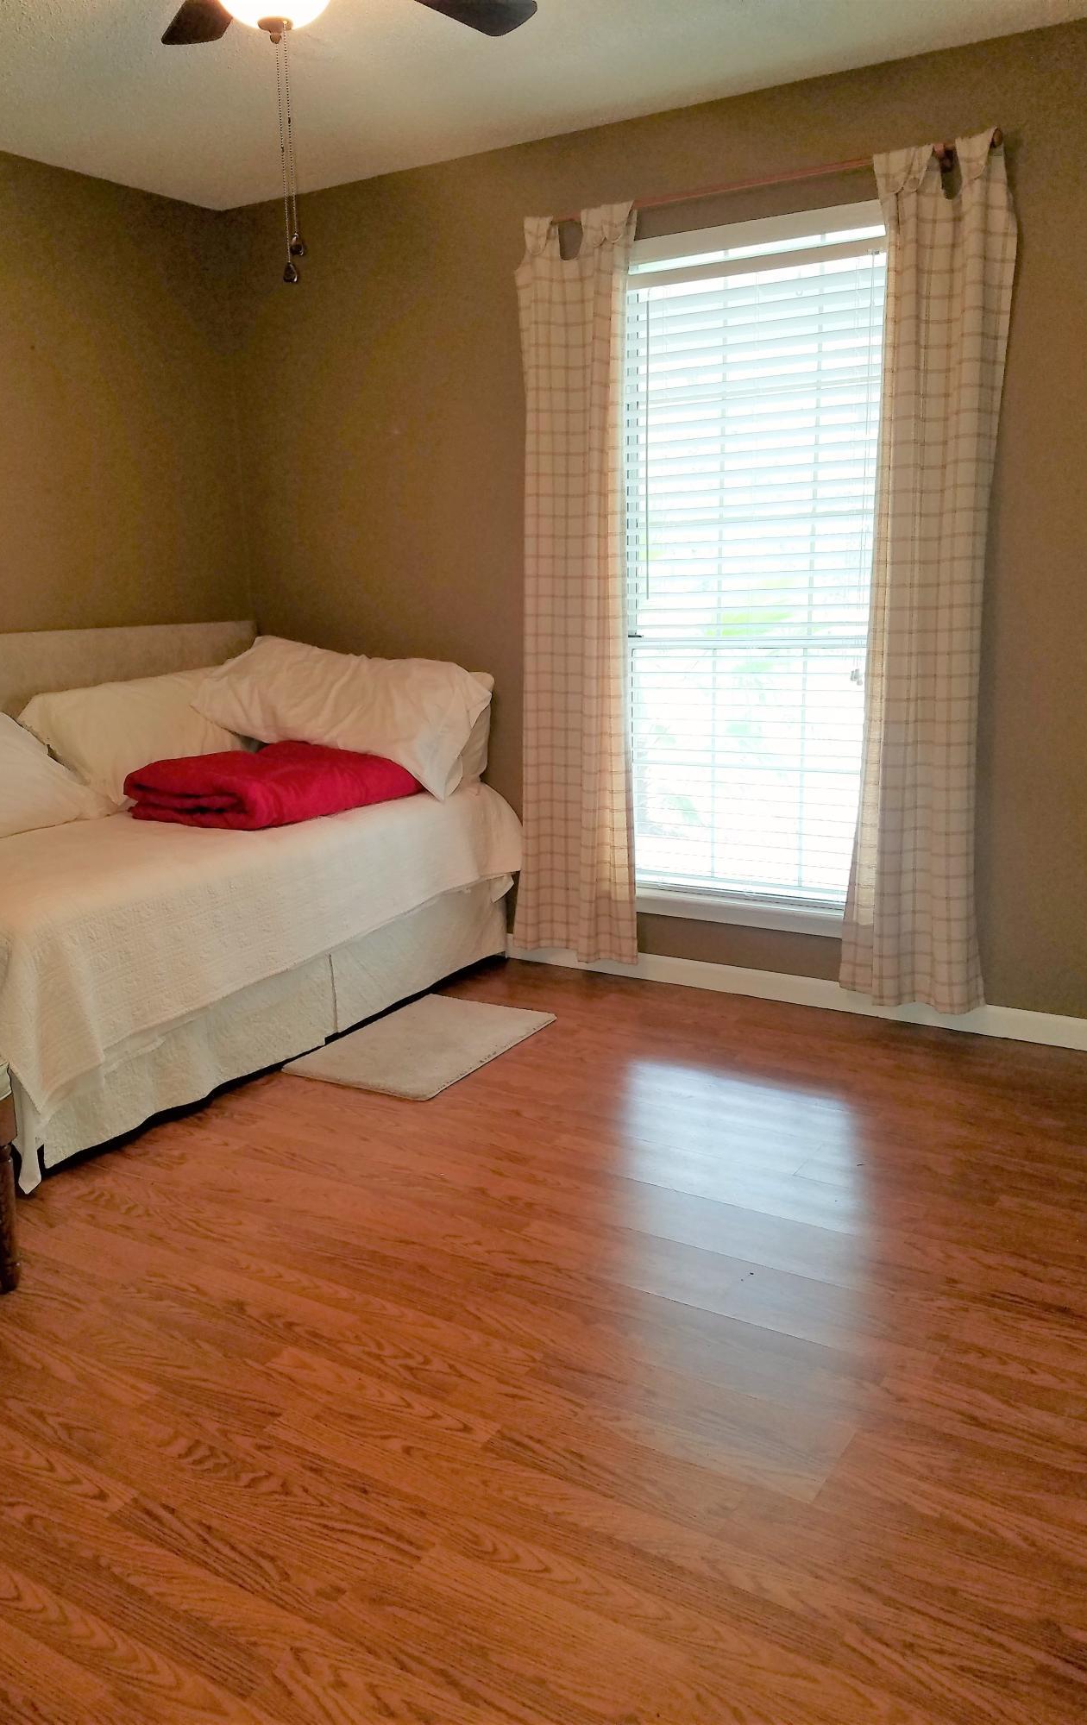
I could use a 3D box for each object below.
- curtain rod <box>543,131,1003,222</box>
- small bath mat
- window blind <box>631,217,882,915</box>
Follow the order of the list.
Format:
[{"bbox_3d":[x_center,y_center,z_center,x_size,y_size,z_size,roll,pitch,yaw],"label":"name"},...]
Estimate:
[{"bbox_3d":[0.529,-1.736,3.339,1.280,0.050,0.070,7,15,31],"label":"curtain rod"},{"bbox_3d":[-0.307,0.483,3.504,0.450,0.014,0.665,6,14,28],"label":"small bath mat"},{"bbox_3d":[0.598,-0.762,3.618,0.830,1.780,0.060,7,15,31],"label":"window blind"}]

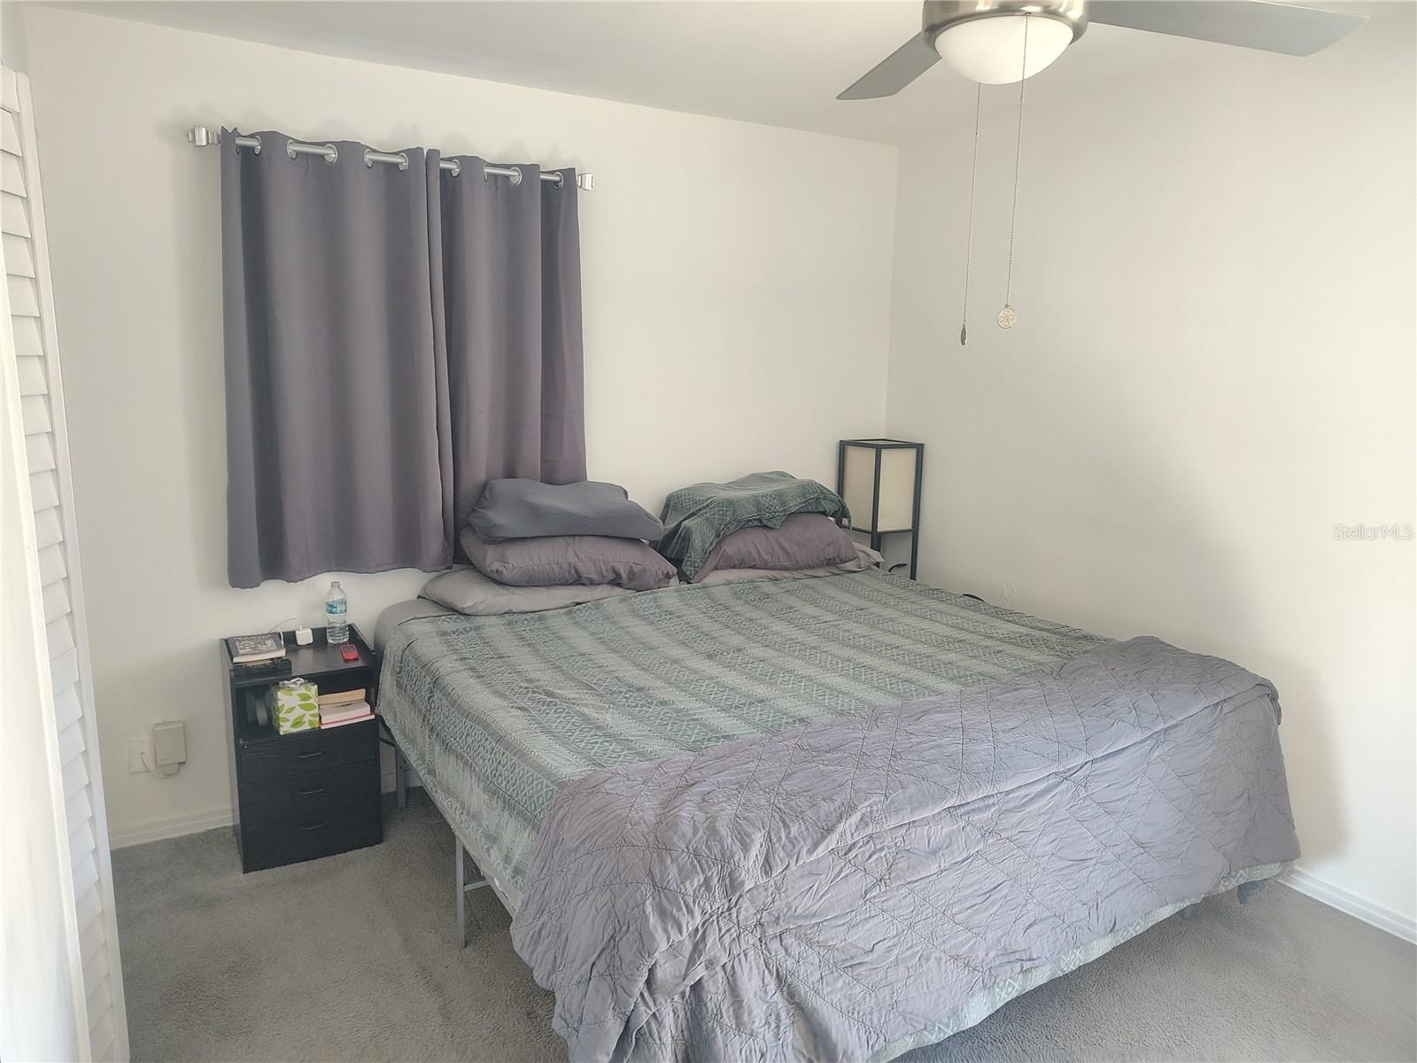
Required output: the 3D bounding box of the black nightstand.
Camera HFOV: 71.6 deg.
[{"bbox_3d":[-1.297,0.673,3.139,0.405,0.637,0.335,-5,12,-30],"label":"black nightstand"}]

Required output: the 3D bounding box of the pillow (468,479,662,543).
[{"bbox_3d":[-0.497,-0.070,3.414,0.650,0.170,0.420,1,16,-25],"label":"pillow"}]

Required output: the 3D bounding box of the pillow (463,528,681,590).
[{"bbox_3d":[-0.481,0.095,3.431,0.690,0.170,0.450,2,12,-23],"label":"pillow"}]

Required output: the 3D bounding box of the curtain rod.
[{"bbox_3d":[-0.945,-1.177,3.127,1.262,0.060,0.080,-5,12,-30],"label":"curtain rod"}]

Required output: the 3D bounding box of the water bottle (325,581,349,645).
[{"bbox_3d":[-1.234,0.266,3.261,0.066,0.203,0.066,-5,12,-30],"label":"water bottle"}]

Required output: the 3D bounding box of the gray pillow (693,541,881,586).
[{"bbox_3d":[0.298,0.129,3.912,0.770,0.120,0.460,-5,12,-30],"label":"gray pillow"}]

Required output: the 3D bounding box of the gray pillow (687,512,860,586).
[{"bbox_3d":[0.218,0.035,3.836,0.720,0.210,0.460,-5,15,-30],"label":"gray pillow"}]

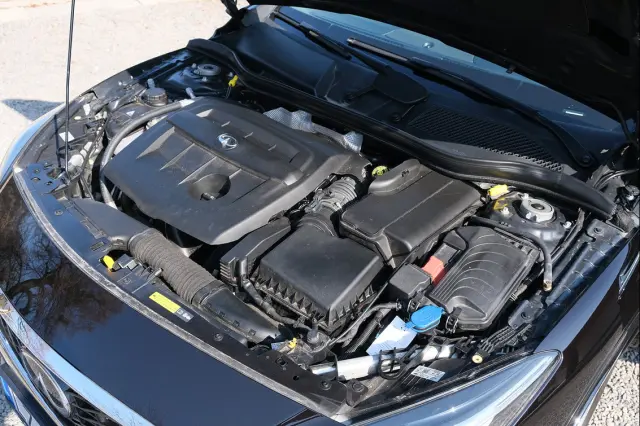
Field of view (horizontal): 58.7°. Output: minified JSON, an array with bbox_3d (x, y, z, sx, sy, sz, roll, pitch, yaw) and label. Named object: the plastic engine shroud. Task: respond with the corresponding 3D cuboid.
[{"bbox_3d":[-0.227,-0.113,1.444,0.560,0.110,0.430,28,47,32],"label":"plastic engine shroud"}]

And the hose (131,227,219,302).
[{"bbox_3d":[-0.316,0.114,1.224,0.240,0.085,0.085,28,47,32],"label":"hose"}]

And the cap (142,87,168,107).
[{"bbox_3d":[-0.493,-0.352,1.724,0.066,0.038,0.066,-1,39,1],"label":"cap"}]

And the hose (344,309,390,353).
[{"bbox_3d":[0.105,0.252,1.210,0.028,0.035,0.150,26,46,30],"label":"hose"}]

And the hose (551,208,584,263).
[{"bbox_3d":[0.553,0.055,1.270,0.030,0.045,0.200,24,45,28],"label":"hose"}]

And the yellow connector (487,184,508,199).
[{"bbox_3d":[0.413,-0.049,1.321,0.050,0.026,0.030,-22,43,-24],"label":"yellow connector"}]

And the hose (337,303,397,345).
[{"bbox_3d":[0.096,0.233,1.179,0.055,0.045,0.165,28,47,32],"label":"hose"}]

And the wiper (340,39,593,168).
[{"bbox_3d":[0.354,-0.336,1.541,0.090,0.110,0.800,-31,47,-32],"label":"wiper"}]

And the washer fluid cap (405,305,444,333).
[{"bbox_3d":[0.209,0.207,1.127,0.060,0.030,0.066,-5,39,-5],"label":"washer fluid cap"}]

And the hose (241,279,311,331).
[{"bbox_3d":[-0.103,0.204,1.196,0.200,0.050,0.045,28,47,32],"label":"hose"}]

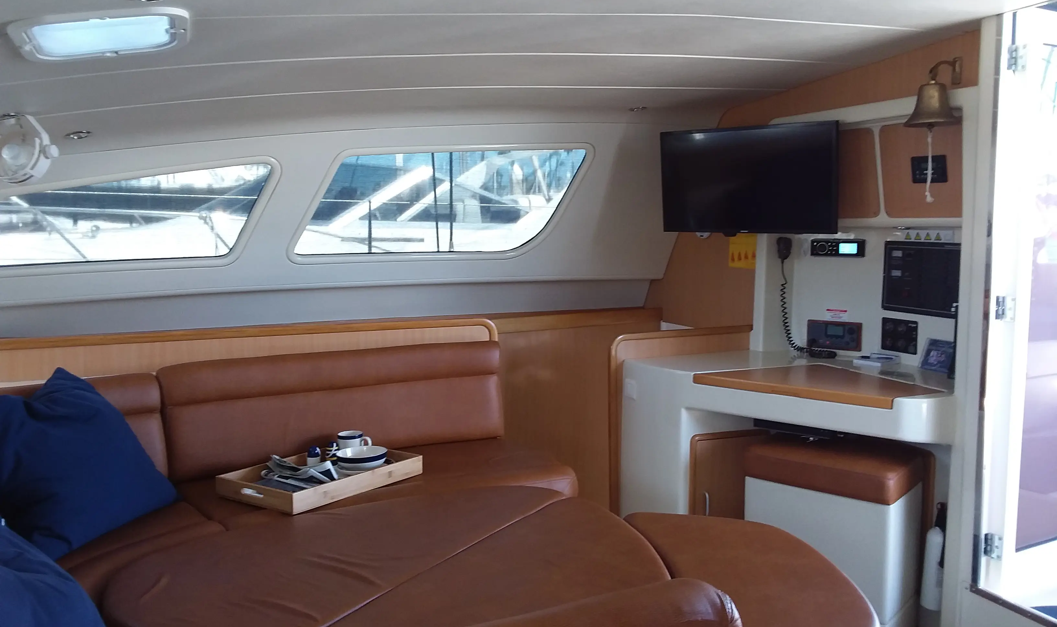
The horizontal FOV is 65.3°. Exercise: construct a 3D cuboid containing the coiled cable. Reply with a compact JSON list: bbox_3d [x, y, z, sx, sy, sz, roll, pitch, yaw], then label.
[{"bbox_3d":[0.948,-0.020,2.790,0.190,0.333,0.070,4,6,33],"label":"coiled cable"}]

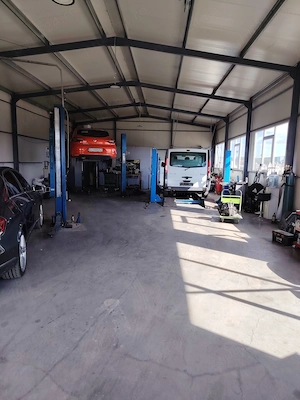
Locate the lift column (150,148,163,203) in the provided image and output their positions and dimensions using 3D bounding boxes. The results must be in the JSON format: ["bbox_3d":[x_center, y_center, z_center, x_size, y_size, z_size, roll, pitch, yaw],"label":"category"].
[{"bbox_3d":[0.301,-0.965,11.105,0.460,2.120,0.360,2,8,2],"label":"lift column"}]

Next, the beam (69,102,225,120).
[{"bbox_3d":[-0.594,-5.024,15.594,9.920,0.847,0.150,2,8,2],"label":"beam"}]

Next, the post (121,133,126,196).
[{"bbox_3d":[-1.151,-1.496,12.175,0.240,2.670,0.280,2,8,2],"label":"post"}]

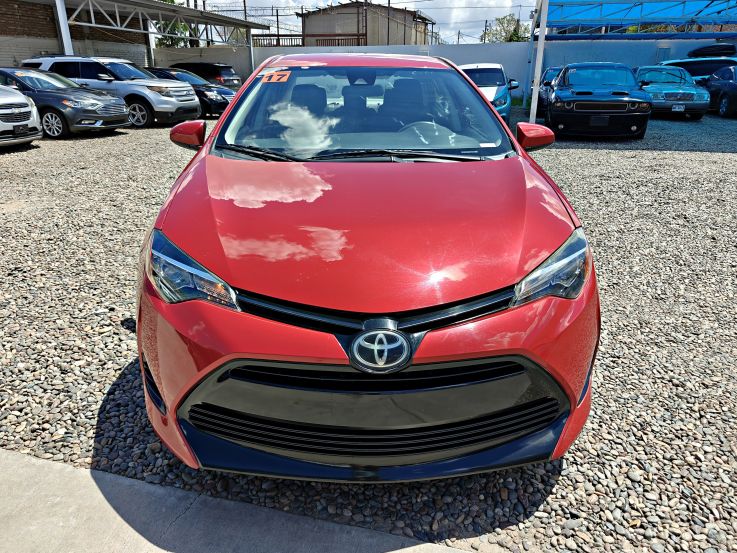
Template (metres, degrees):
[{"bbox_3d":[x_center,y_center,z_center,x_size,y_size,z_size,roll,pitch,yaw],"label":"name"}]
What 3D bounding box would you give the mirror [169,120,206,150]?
[{"bbox_3d":[-0.961,-0.736,2.621,0.205,0.155,0.140,-1,23,-2],"label":"mirror"}]

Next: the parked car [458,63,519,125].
[{"bbox_3d":[2.803,-4.665,12.657,1.760,1.500,4.200,6,23,14],"label":"parked car"}]

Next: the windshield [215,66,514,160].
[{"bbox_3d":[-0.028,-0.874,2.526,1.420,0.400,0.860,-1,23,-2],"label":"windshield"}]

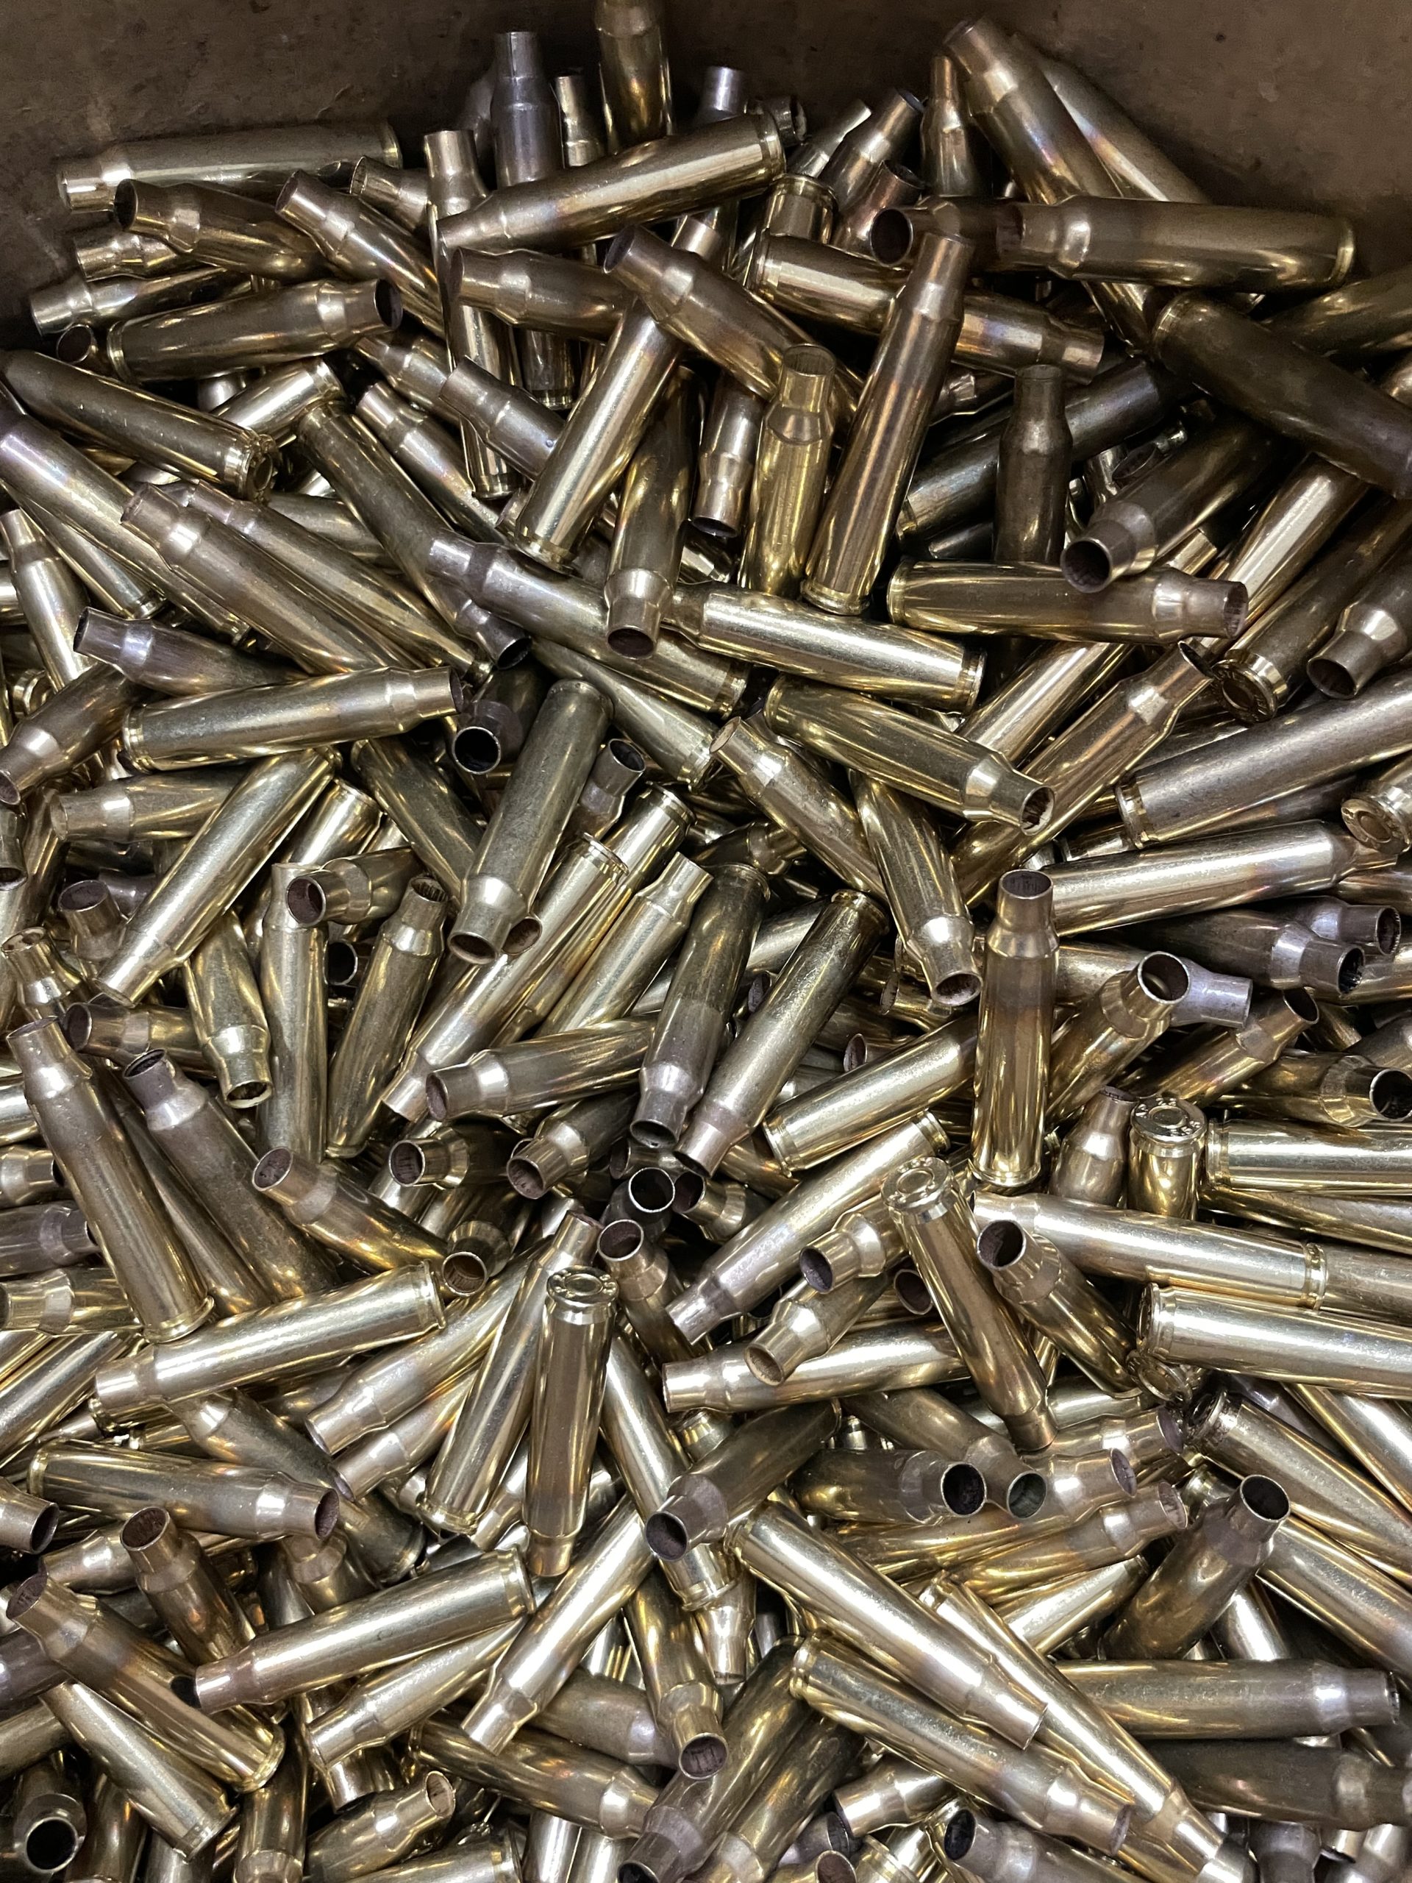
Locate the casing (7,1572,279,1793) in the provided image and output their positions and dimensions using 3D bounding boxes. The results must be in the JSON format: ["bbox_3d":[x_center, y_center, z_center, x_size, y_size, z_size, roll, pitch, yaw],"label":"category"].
[{"bbox_3d":[-0.077,0.102,0.196,0.045,0.010,0.010,52,53,-24],"label":"casing"}]

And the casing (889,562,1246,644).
[{"bbox_3d":[0.044,-0.042,0.177,0.045,0.010,0.010,15,72,39],"label":"casing"}]

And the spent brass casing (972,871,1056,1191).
[{"bbox_3d":[0.041,0.012,0.187,0.010,0.045,0.010,4,31,13],"label":"spent brass casing"}]

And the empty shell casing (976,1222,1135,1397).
[{"bbox_3d":[0.049,0.049,0.191,0.010,0.045,0.010,-45,43,0],"label":"empty shell casing"}]

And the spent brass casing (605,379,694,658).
[{"bbox_3d":[-0.007,-0.060,0.197,0.010,0.010,0.045,6,66,3],"label":"spent brass casing"}]

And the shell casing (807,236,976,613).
[{"bbox_3d":[0.023,-0.065,0.179,0.010,0.010,0.045,17,114,1],"label":"shell casing"}]

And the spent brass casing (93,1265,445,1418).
[{"bbox_3d":[-0.059,0.054,0.192,0.045,0.010,0.010,-15,75,-9],"label":"spent brass casing"}]

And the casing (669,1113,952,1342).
[{"bbox_3d":[0.014,0.039,0.195,0.045,0.010,0.010,-37,78,-12],"label":"casing"}]

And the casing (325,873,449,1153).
[{"bbox_3d":[-0.048,0.011,0.208,0.010,0.010,0.045,21,113,-11],"label":"casing"}]

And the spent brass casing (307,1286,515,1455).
[{"bbox_3d":[-0.038,0.060,0.210,0.045,0.010,0.010,-30,75,-35],"label":"spent brass casing"}]

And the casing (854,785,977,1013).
[{"bbox_3d":[0.027,-0.011,0.185,0.010,0.010,0.045,-9,50,-4],"label":"casing"}]

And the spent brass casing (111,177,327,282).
[{"bbox_3d":[-0.063,-0.102,0.207,0.045,0.010,0.010,-11,80,-45],"label":"spent brass casing"}]

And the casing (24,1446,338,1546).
[{"bbox_3d":[-0.073,0.077,0.198,0.045,0.010,0.010,2,68,16],"label":"casing"}]

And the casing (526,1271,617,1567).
[{"bbox_3d":[-0.020,0.068,0.197,0.010,0.010,0.045,7,104,-3],"label":"casing"}]

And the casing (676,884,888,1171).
[{"bbox_3d":[0.010,0.013,0.200,0.010,0.010,0.045,33,72,8],"label":"casing"}]

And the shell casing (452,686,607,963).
[{"bbox_3d":[-0.024,-0.017,0.192,0.010,0.010,0.045,24,55,-8],"label":"shell casing"}]

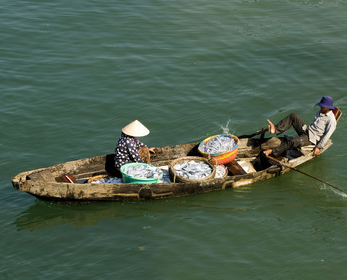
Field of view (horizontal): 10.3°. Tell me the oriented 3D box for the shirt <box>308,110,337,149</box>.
[{"bbox_3d":[2.340,-0.173,30.272,0.320,0.600,0.460,15,16,-36],"label":"shirt"}]

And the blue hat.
[{"bbox_3d":[2.386,-0.585,30.064,0.285,0.150,0.270,-4,33,-33],"label":"blue hat"}]

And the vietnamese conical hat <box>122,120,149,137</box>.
[{"bbox_3d":[-0.569,-0.214,29.666,0.425,0.180,0.425,4,28,-2],"label":"vietnamese conical hat"}]

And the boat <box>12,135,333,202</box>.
[{"bbox_3d":[-0.016,0.469,30.047,5.050,0.620,1.220,-6,29,-11],"label":"boat"}]

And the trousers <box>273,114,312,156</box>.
[{"bbox_3d":[1.856,-0.086,30.202,0.600,0.520,0.500,-5,28,-9],"label":"trousers"}]

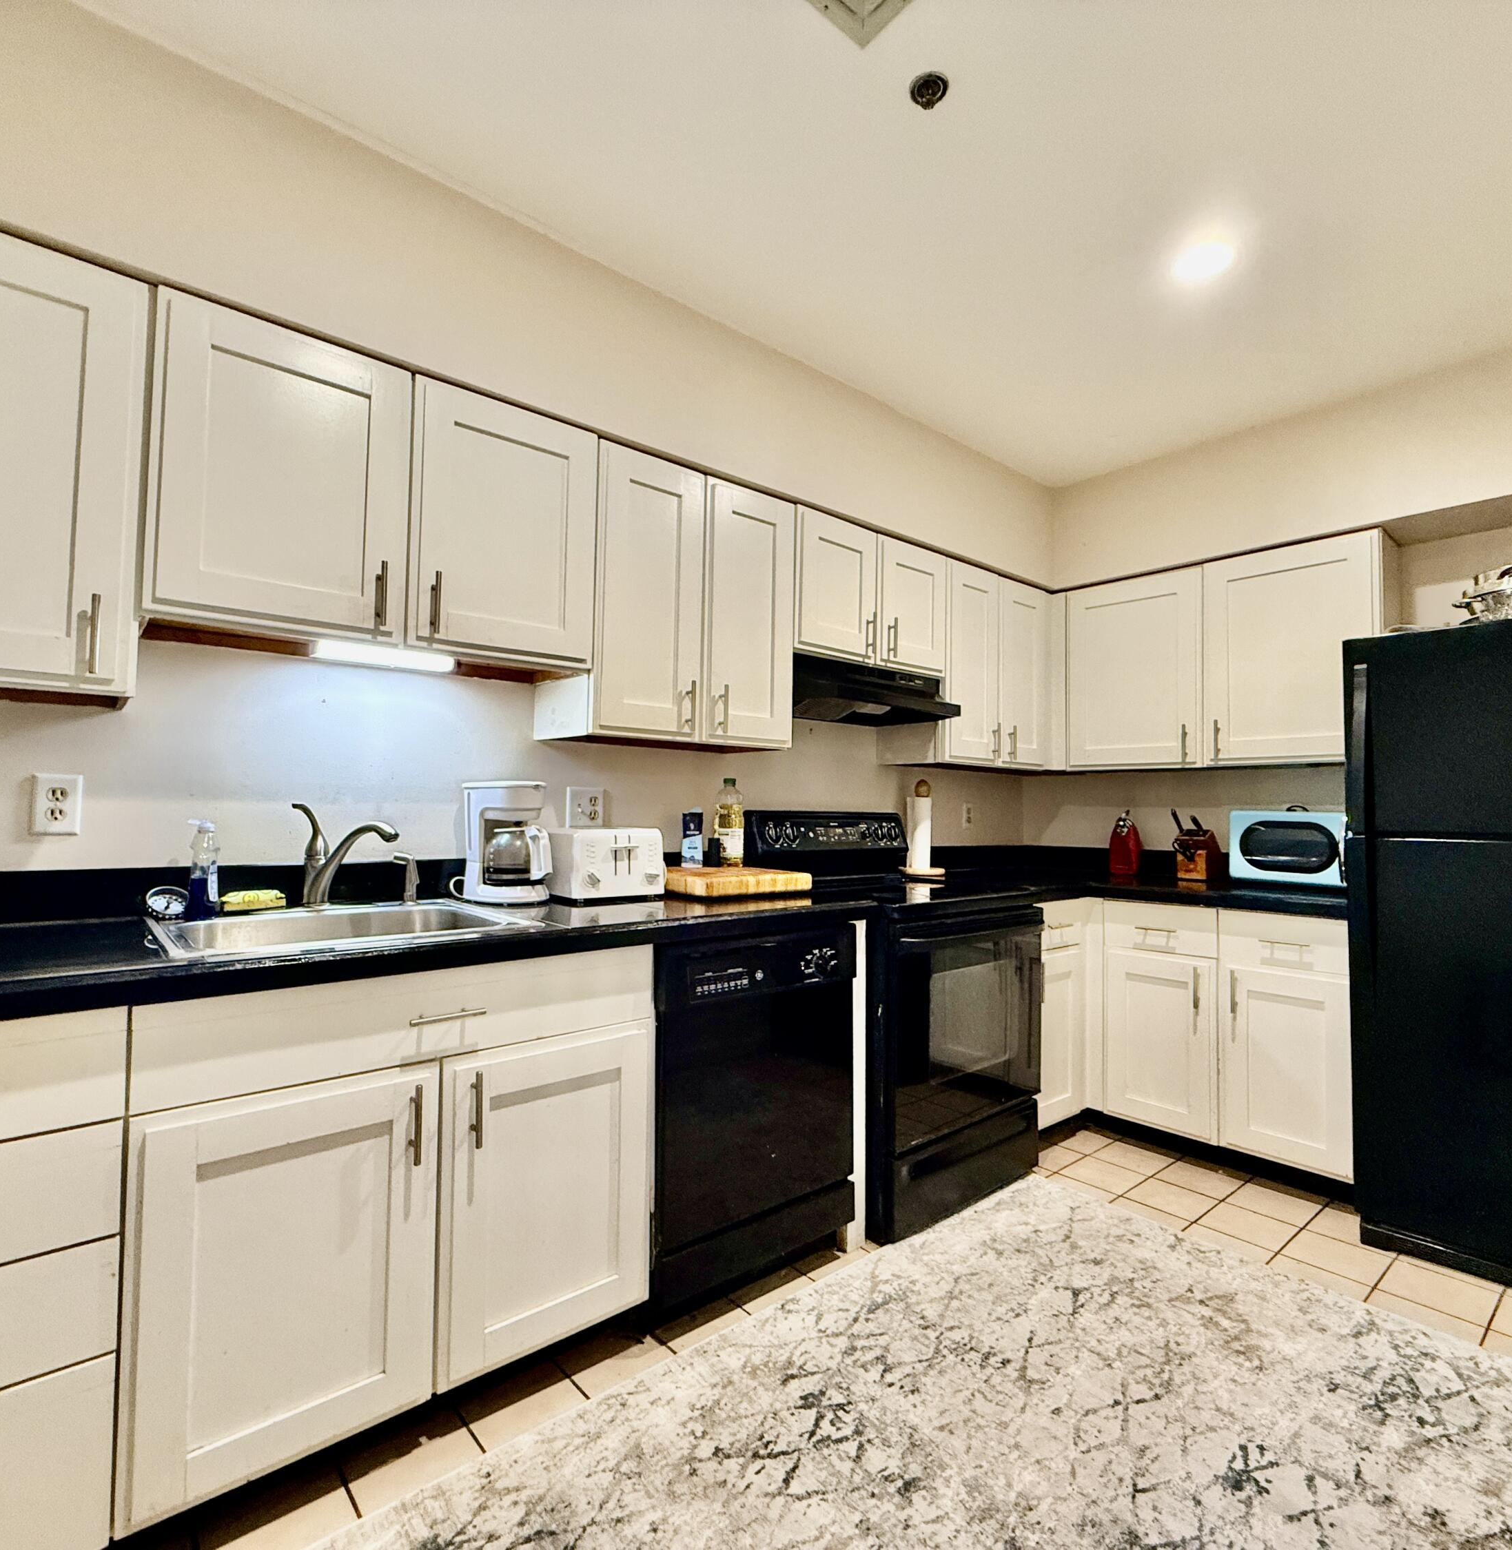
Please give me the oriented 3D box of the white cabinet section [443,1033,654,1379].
[{"bbox_3d":[-0.598,0.836,1.899,0.459,0.600,0.600,3,-3,-41],"label":"white cabinet section"}]

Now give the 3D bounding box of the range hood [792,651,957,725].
[{"bbox_3d":[0.351,-0.285,2.848,0.758,0.156,0.456,3,-3,-41],"label":"range hood"}]

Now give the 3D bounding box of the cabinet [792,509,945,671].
[{"bbox_3d":[0.312,-0.586,2.912,0.758,0.446,0.321,3,-3,-41],"label":"cabinet"}]

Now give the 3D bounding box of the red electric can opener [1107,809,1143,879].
[{"bbox_3d":[1.518,0.282,3.439,0.115,0.262,0.120,-2,-3,39],"label":"red electric can opener"}]

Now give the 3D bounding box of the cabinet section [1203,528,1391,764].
[{"bbox_3d":[1.958,-0.410,3.006,0.316,0.759,0.545,3,-3,-41],"label":"cabinet section"}]

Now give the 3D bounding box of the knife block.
[{"bbox_3d":[1.670,0.295,3.110,0.190,0.195,0.105,3,-3,-41],"label":"knife block"}]

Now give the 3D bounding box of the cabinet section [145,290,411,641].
[{"bbox_3d":[-1.030,-0.587,1.789,0.458,0.602,0.322,3,-3,-41],"label":"cabinet section"}]

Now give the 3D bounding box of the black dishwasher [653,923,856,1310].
[{"bbox_3d":[-0.177,0.774,2.219,0.622,0.778,0.622,3,-3,-41],"label":"black dishwasher"}]

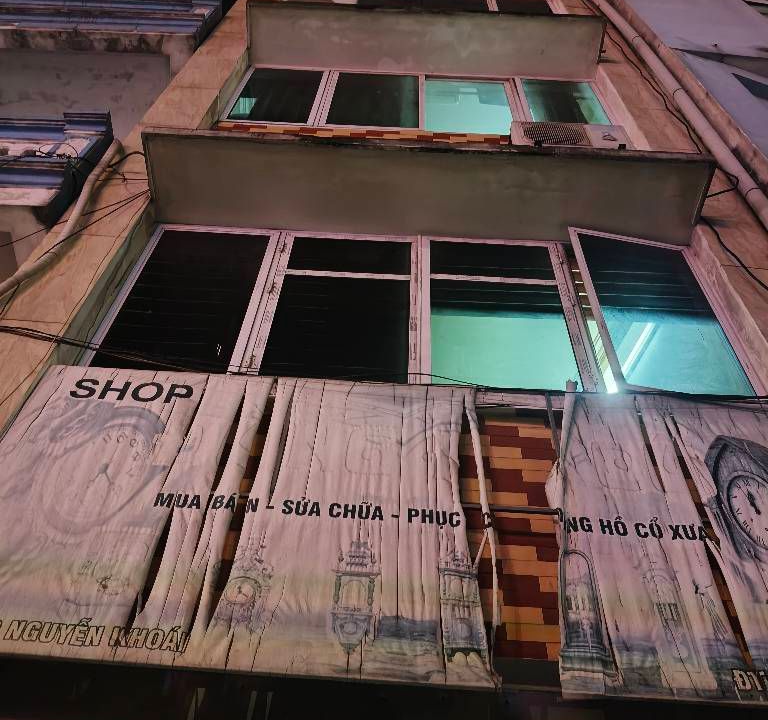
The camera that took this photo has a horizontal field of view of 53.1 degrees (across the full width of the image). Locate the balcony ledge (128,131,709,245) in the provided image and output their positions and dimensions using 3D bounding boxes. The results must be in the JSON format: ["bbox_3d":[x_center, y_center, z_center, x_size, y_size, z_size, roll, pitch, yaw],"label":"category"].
[{"bbox_3d":[0.234,-0.990,4.437,3.166,0.132,0.514,3,-53,1],"label":"balcony ledge"}]

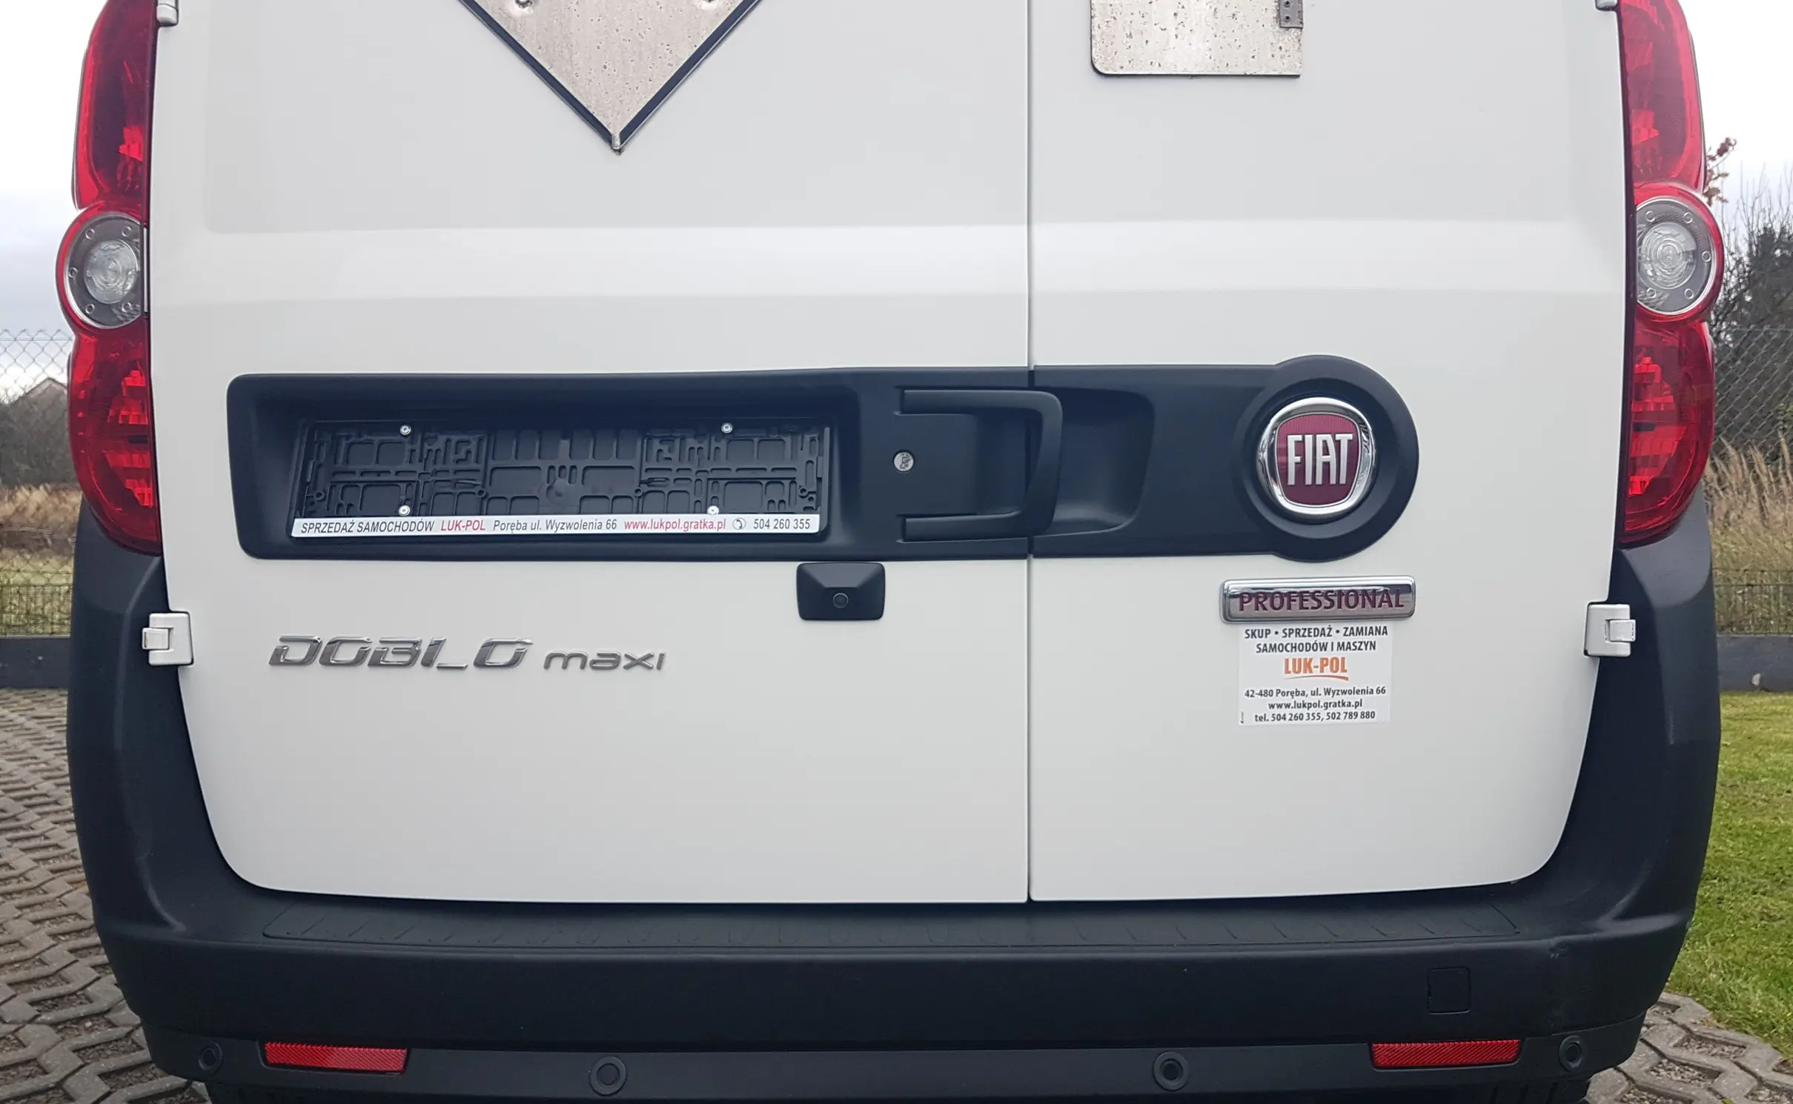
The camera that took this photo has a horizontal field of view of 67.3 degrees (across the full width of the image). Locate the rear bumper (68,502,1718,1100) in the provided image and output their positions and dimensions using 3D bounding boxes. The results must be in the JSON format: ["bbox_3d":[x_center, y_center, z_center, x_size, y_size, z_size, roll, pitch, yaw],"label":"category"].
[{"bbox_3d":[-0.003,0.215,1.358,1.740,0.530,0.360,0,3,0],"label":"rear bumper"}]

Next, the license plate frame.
[{"bbox_3d":[-0.332,-0.072,1.338,0.530,0.125,0.022,0,-16,0],"label":"license plate frame"}]

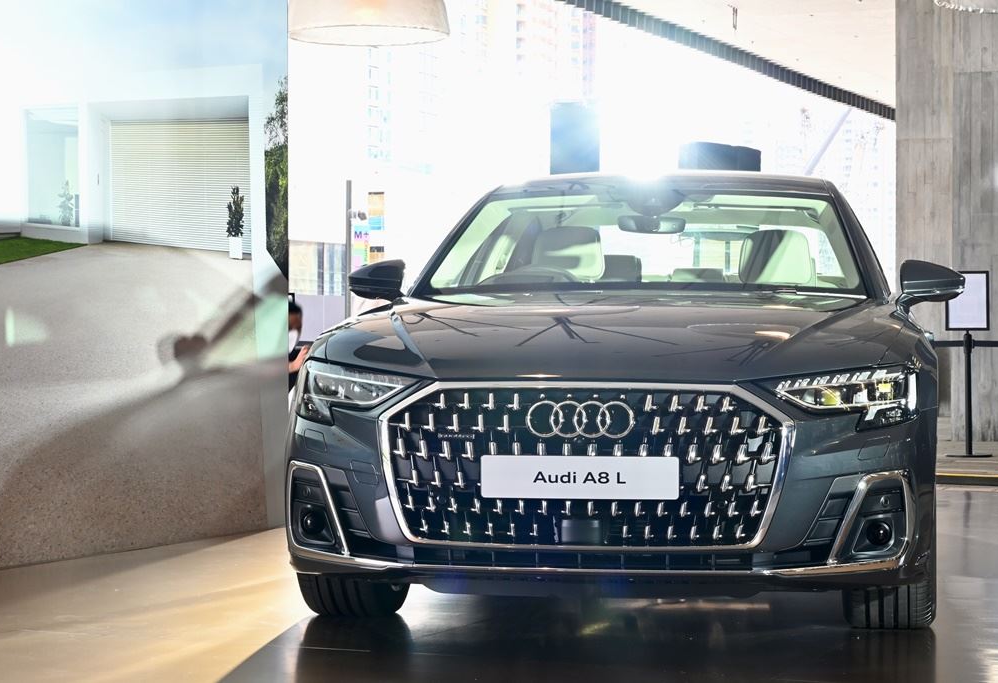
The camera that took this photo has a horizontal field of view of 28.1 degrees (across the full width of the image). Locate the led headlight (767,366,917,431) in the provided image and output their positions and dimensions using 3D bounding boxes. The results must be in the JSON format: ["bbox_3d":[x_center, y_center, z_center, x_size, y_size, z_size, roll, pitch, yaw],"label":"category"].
[{"bbox_3d":[0.944,0.150,5.417,0.410,0.180,0.380,0,1,10],"label":"led headlight"}]

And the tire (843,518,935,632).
[{"bbox_3d":[1.189,0.520,6.039,0.270,0.710,0.710,0,1,10],"label":"tire"}]

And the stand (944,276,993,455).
[{"bbox_3d":[2.994,0.144,12.686,0.295,1.185,0.280,0,1,12],"label":"stand"}]

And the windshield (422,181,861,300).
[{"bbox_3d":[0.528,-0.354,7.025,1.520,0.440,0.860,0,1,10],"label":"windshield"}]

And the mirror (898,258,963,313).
[{"bbox_3d":[1.472,-0.203,6.784,0.235,0.175,0.185,0,1,10],"label":"mirror"}]

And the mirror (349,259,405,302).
[{"bbox_3d":[-0.443,-0.210,7.115,0.235,0.175,0.185,0,1,10],"label":"mirror"}]

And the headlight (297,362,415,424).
[{"bbox_3d":[-0.406,0.145,5.651,0.410,0.180,0.380,0,1,10],"label":"headlight"}]

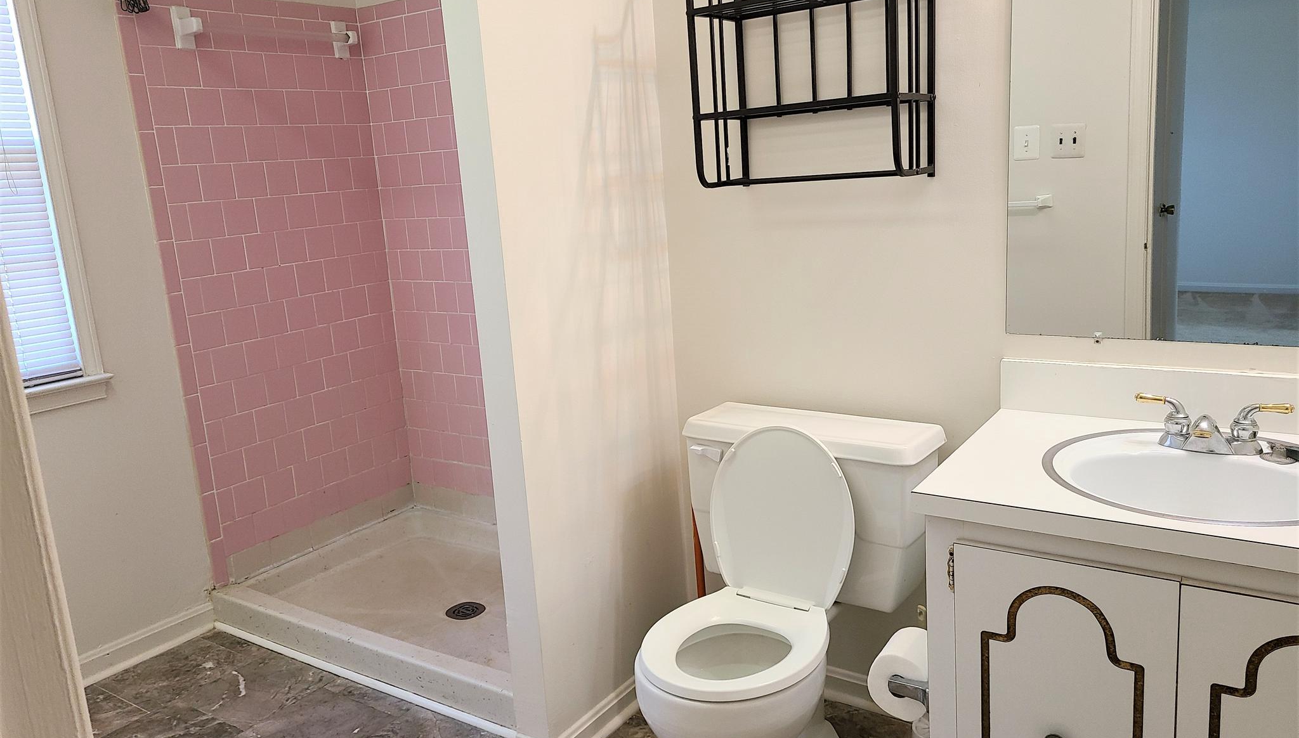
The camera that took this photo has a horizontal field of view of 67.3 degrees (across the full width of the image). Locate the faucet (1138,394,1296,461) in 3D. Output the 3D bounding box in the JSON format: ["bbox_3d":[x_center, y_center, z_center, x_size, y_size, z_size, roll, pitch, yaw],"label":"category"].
[{"bbox_3d":[0.923,0.098,1.609,0.236,0.087,0.145,4,15,34],"label":"faucet"}]

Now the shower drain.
[{"bbox_3d":[-0.548,0.728,2.919,0.120,0.012,0.120,-4,12,1],"label":"shower drain"}]

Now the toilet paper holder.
[{"bbox_3d":[0.488,0.548,1.741,0.095,0.055,0.155,4,15,34],"label":"toilet paper holder"}]

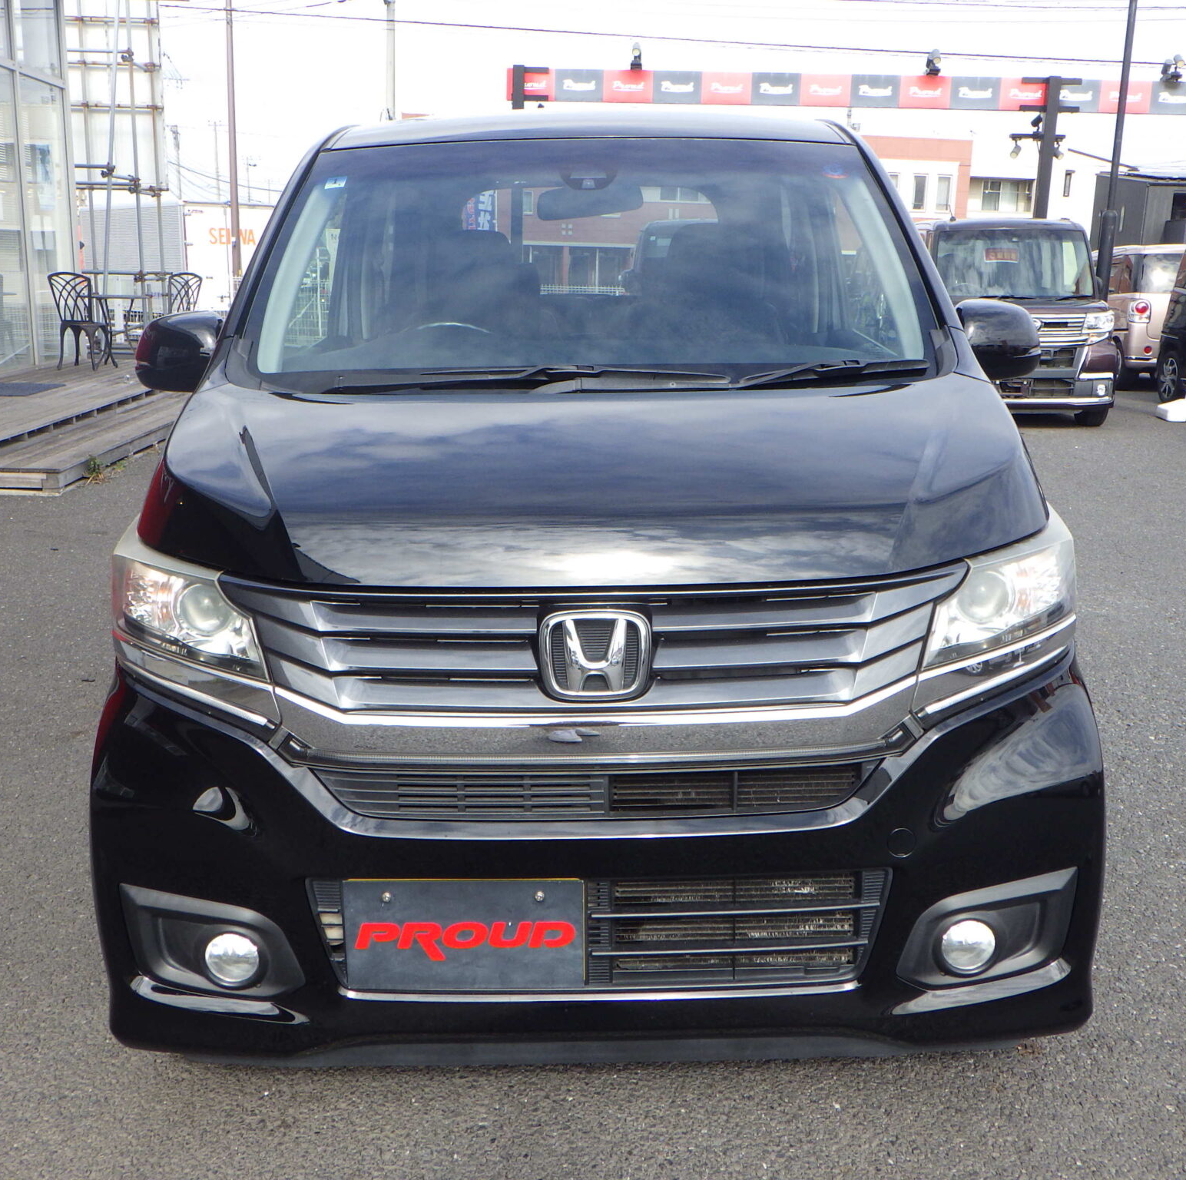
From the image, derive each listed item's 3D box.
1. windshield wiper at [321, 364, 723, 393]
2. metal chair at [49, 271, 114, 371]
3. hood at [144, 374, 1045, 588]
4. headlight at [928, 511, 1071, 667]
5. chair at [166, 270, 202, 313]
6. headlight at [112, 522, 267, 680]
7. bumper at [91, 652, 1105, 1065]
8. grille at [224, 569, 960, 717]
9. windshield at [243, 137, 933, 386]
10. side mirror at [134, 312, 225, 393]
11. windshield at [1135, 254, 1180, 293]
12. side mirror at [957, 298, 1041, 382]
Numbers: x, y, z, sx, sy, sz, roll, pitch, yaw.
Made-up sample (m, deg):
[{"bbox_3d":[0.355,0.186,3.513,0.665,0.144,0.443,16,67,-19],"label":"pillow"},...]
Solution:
[{"bbox_3d":[-0.128,-0.389,2.333,0.740,0.060,0.120,0,14,0],"label":"windshield wiper"},{"bbox_3d":[-4.495,-2.369,11.200,0.430,0.850,0.470,2,14,6],"label":"metal chair"},{"bbox_3d":[0.007,-0.182,1.975,1.380,0.230,0.710,-1,14,0],"label":"hood"},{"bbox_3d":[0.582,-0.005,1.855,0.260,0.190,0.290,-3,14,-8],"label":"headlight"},{"bbox_3d":[-3.909,-2.512,11.937,0.420,0.880,0.500,5,14,20],"label":"chair"},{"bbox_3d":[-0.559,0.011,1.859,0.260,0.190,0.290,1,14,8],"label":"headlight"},{"bbox_3d":[-0.001,0.366,1.889,1.465,0.545,0.400,0,14,0],"label":"bumper"},{"bbox_3d":[-0.005,0.073,1.705,1.010,0.185,0.170,0,14,0],"label":"grille"},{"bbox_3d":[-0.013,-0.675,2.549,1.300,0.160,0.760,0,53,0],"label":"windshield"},{"bbox_3d":[-0.793,-0.467,2.502,0.200,0.165,0.130,-1,14,0],"label":"side mirror"},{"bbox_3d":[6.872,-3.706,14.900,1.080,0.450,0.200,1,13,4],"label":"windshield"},{"bbox_3d":[0.787,-0.489,2.496,0.200,0.165,0.130,-1,14,0],"label":"side mirror"}]

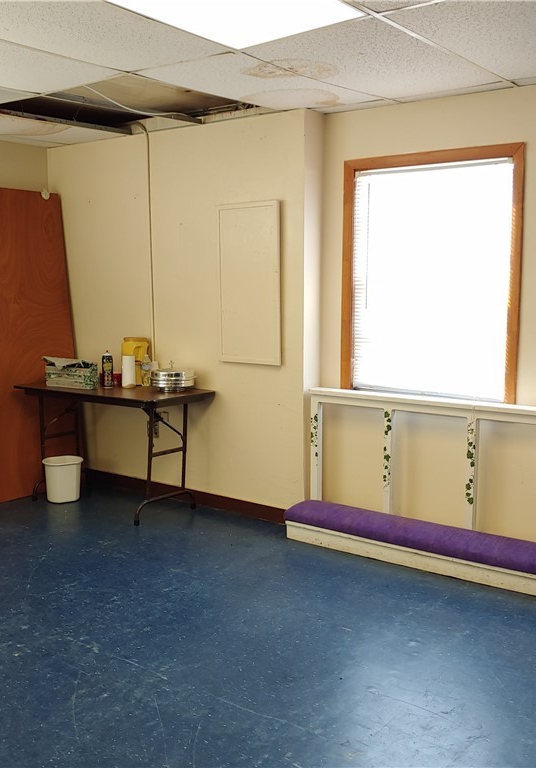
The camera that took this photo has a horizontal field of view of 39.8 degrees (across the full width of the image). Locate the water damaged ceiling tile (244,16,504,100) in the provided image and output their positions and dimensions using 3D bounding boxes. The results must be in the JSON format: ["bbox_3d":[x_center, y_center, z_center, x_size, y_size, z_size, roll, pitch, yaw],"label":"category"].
[{"bbox_3d":[0.496,-1.353,3.161,0.610,0.020,1.180,6,11,35],"label":"water damaged ceiling tile"}]

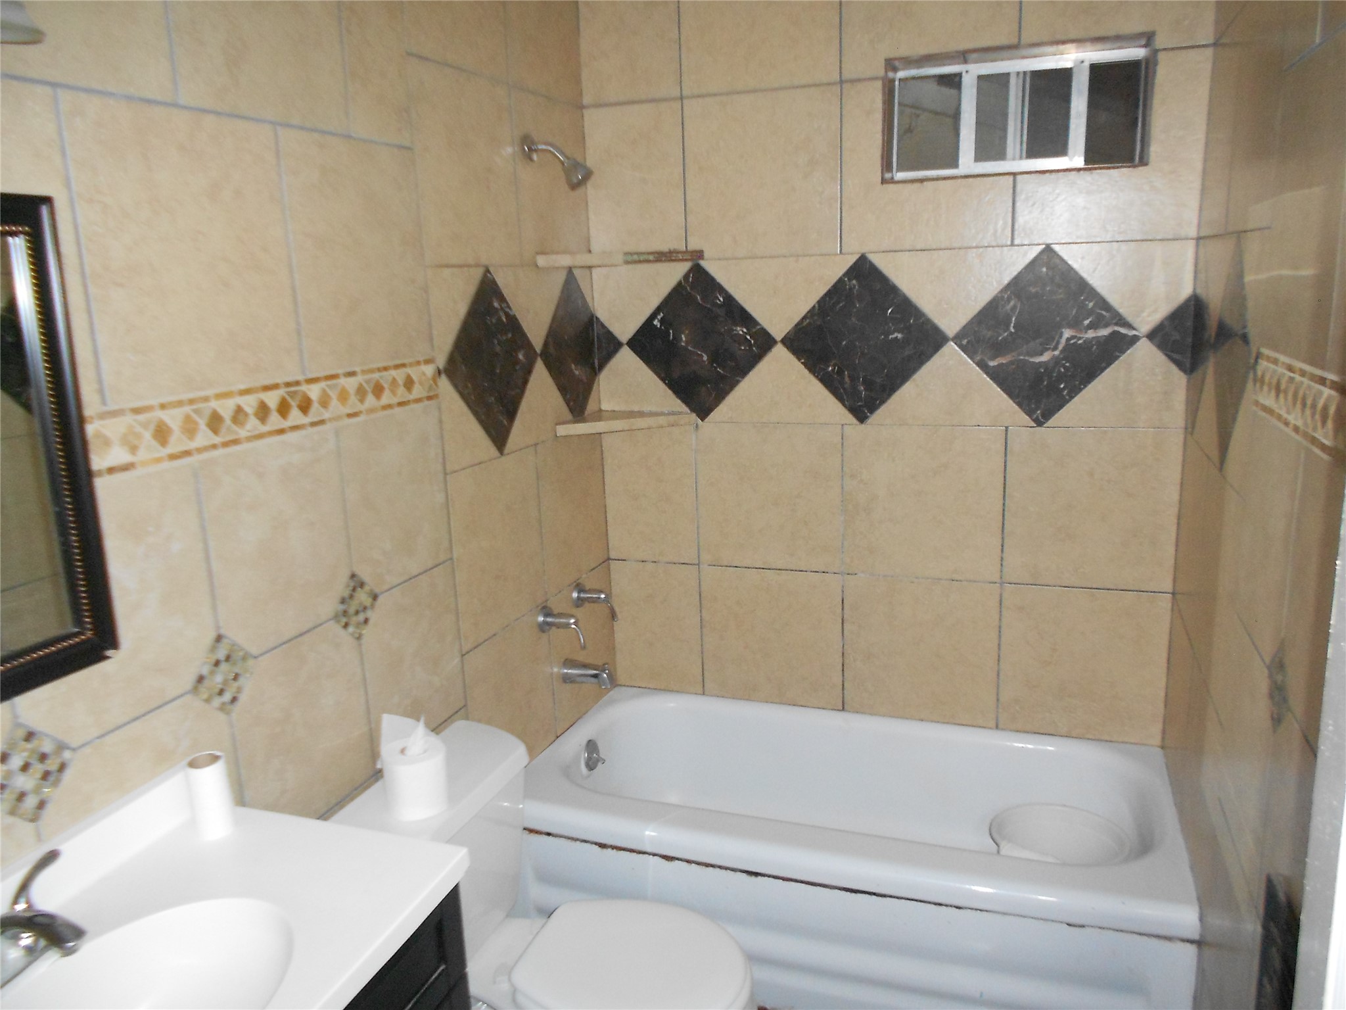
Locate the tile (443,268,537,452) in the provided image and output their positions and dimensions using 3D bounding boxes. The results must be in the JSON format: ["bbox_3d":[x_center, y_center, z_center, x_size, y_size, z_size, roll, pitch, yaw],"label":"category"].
[{"bbox_3d":[-0.412,-0.324,2.315,0.010,0.431,0.429,2,14,20],"label":"tile"}]

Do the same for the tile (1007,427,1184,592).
[{"bbox_3d":[1.023,0.011,2.482,0.392,0.404,0.010,2,14,20],"label":"tile"}]

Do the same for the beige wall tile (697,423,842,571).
[{"bbox_3d":[0.262,-0.020,2.761,0.406,0.404,0.012,2,14,20],"label":"beige wall tile"}]

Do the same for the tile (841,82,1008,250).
[{"bbox_3d":[0.610,-0.822,2.436,0.406,0.403,0.012,2,14,20],"label":"tile"}]

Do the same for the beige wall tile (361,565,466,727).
[{"bbox_3d":[-0.529,0.319,2.069,0.010,0.342,0.331,2,14,20],"label":"beige wall tile"}]

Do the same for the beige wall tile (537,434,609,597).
[{"bbox_3d":[-0.270,0.003,2.751,0.010,0.404,0.387,2,14,20],"label":"beige wall tile"}]

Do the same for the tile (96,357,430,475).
[{"bbox_3d":[-0.642,-0.175,1.734,0.012,0.089,0.830,3,14,21],"label":"tile"}]

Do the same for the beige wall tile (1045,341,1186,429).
[{"bbox_3d":[1.044,-0.288,2.396,0.317,0.213,0.010,2,14,20],"label":"beige wall tile"}]

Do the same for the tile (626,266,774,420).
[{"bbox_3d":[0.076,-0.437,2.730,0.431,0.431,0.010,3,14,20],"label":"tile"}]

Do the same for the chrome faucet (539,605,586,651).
[{"bbox_3d":[-0.280,0.315,2.596,0.106,0.106,0.066,3,14,20],"label":"chrome faucet"}]

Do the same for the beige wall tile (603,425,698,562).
[{"bbox_3d":[-0.064,-0.036,2.881,0.283,0.406,0.010,3,14,20],"label":"beige wall tile"}]

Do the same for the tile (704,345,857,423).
[{"bbox_3d":[0.285,-0.322,2.682,0.430,0.210,0.010,2,14,20],"label":"tile"}]

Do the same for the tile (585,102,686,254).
[{"bbox_3d":[-0.098,-0.853,2.696,0.276,0.403,0.012,2,14,20],"label":"tile"}]

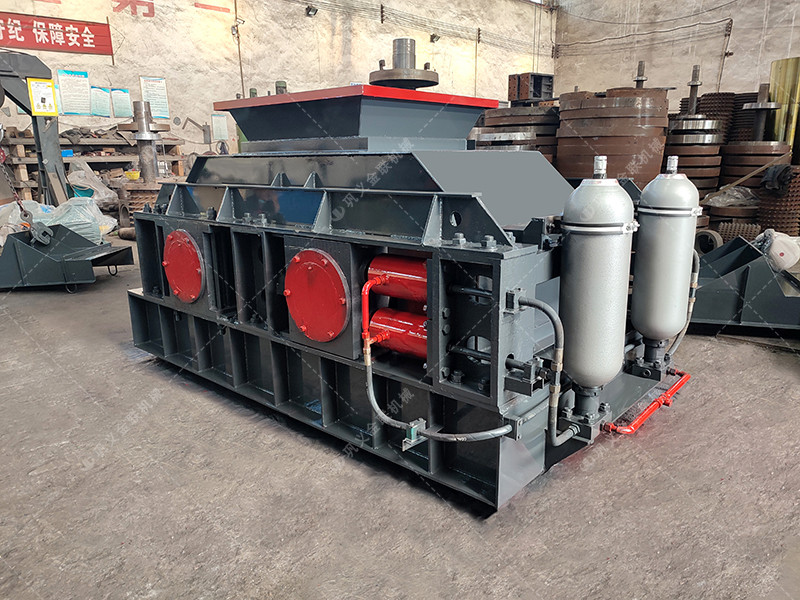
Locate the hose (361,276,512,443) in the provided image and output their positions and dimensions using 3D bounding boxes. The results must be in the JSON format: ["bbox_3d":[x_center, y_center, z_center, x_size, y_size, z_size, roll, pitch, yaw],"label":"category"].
[{"bbox_3d":[0.141,0.263,2.593,0.775,0.670,0.175,11,19,40],"label":"hose"}]

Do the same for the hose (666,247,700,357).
[{"bbox_3d":[1.729,0.016,3.651,0.195,0.730,0.360,11,19,40],"label":"hose"}]

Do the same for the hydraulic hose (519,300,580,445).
[{"bbox_3d":[0.683,0.317,2.519,0.195,0.730,0.360,11,19,40],"label":"hydraulic hose"}]

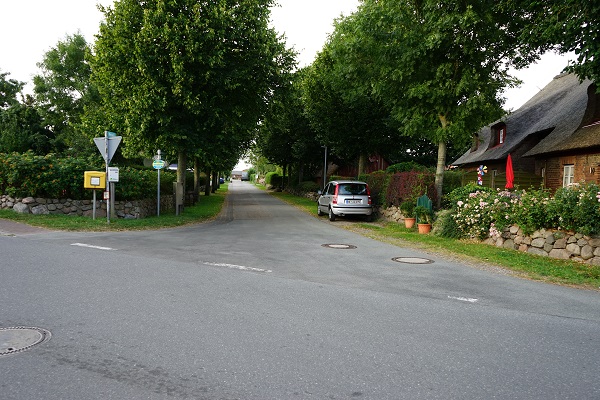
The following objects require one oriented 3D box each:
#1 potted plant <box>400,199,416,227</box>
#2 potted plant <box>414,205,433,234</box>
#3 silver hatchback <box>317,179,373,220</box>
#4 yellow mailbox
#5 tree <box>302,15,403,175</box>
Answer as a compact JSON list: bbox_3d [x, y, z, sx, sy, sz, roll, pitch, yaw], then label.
[{"bbox_3d":[3.395,0.469,14.600,0.500,0.850,0.500,0,3,-8],"label":"potted plant"},{"bbox_3d":[3.489,0.569,13.150,0.500,0.800,0.500,0,3,-8],"label":"potted plant"},{"bbox_3d":[1.724,-0.042,18.930,1.600,1.540,3.540,0,3,-8],"label":"silver hatchback"},{"bbox_3d":[-6.706,-0.656,15.300,0.700,0.560,0.380,-1,3,-26],"label":"yellow mailbox"},{"bbox_3d":[2.920,-4.440,23.500,5.800,9.800,5.800,0,3,-8],"label":"tree"}]

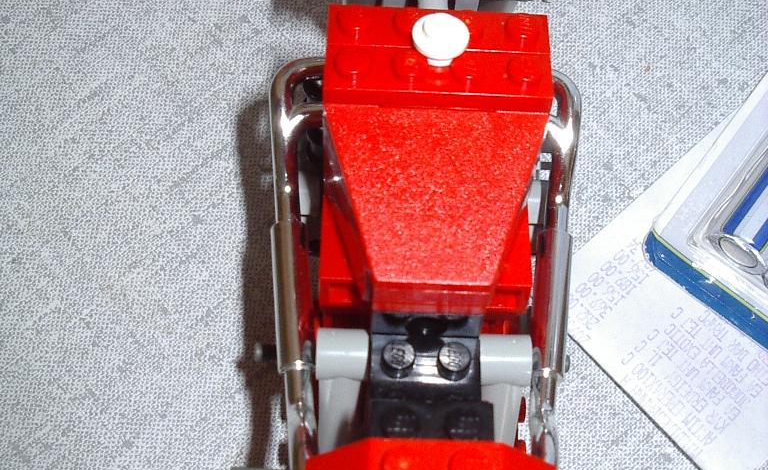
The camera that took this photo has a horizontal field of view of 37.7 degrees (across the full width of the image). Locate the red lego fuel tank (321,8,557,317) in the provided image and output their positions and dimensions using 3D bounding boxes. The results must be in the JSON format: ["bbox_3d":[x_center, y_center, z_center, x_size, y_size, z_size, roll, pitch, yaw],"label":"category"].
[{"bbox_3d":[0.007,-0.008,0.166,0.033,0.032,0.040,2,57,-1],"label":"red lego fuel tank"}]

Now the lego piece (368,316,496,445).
[{"bbox_3d":[0.006,0.020,0.156,0.017,0.011,0.023,2,58,-1],"label":"lego piece"}]

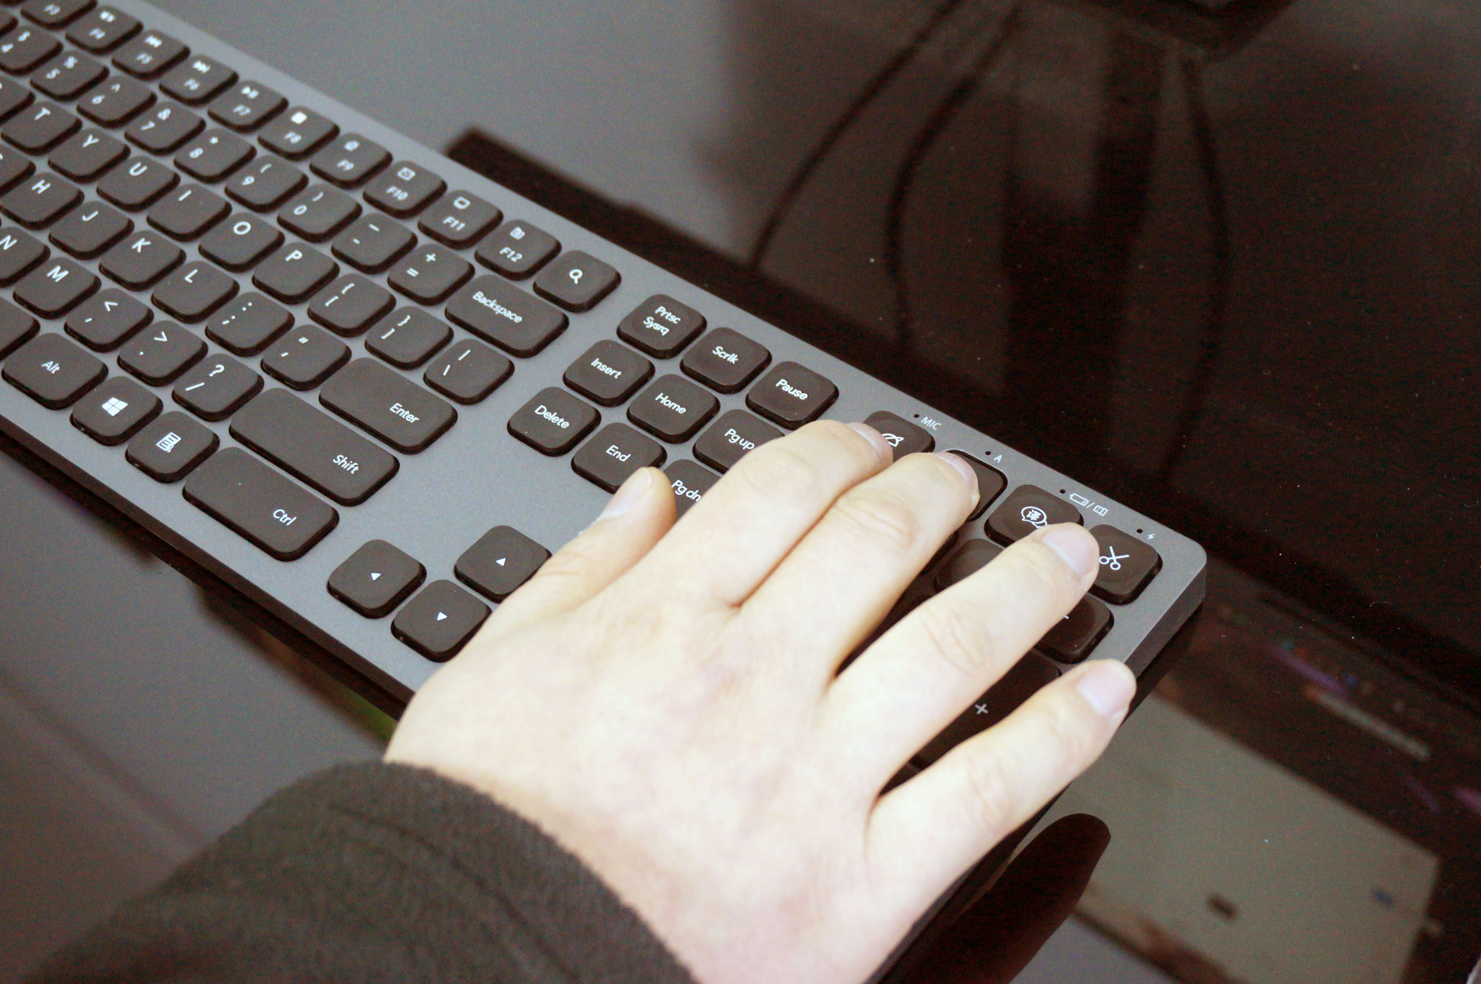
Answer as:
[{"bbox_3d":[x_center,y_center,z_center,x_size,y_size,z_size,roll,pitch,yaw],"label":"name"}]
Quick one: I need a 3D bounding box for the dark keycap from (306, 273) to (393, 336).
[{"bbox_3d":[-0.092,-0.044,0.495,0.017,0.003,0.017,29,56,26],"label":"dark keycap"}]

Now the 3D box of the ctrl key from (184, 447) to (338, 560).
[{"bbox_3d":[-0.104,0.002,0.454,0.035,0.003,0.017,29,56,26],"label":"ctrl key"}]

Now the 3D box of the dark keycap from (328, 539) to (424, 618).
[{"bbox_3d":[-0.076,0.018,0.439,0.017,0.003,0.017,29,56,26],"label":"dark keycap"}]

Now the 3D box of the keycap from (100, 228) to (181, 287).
[{"bbox_3d":[-0.146,-0.056,0.510,0.017,0.003,0.017,29,55,25],"label":"keycap"}]

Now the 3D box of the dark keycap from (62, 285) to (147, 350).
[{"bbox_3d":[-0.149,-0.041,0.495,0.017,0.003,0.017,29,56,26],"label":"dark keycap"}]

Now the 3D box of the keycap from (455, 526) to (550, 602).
[{"bbox_3d":[-0.050,0.015,0.443,0.017,0.003,0.017,29,55,25],"label":"keycap"}]

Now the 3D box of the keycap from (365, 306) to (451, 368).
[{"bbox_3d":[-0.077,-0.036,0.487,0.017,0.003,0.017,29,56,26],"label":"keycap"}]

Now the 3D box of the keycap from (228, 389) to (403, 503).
[{"bbox_3d":[-0.095,-0.010,0.467,0.041,0.003,0.017,29,55,25],"label":"keycap"}]

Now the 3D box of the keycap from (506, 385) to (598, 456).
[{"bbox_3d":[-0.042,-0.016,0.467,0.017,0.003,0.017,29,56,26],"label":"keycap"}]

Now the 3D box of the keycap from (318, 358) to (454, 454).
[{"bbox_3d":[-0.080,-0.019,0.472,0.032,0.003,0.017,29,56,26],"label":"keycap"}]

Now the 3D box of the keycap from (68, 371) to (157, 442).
[{"bbox_3d":[-0.142,-0.019,0.476,0.017,0.003,0.017,29,55,25],"label":"keycap"}]

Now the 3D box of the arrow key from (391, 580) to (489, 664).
[{"bbox_3d":[-0.062,0.026,0.433,0.017,0.003,0.017,29,55,25],"label":"arrow key"}]

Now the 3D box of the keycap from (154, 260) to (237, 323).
[{"bbox_3d":[-0.131,-0.048,0.502,0.017,0.003,0.017,29,55,25],"label":"keycap"}]

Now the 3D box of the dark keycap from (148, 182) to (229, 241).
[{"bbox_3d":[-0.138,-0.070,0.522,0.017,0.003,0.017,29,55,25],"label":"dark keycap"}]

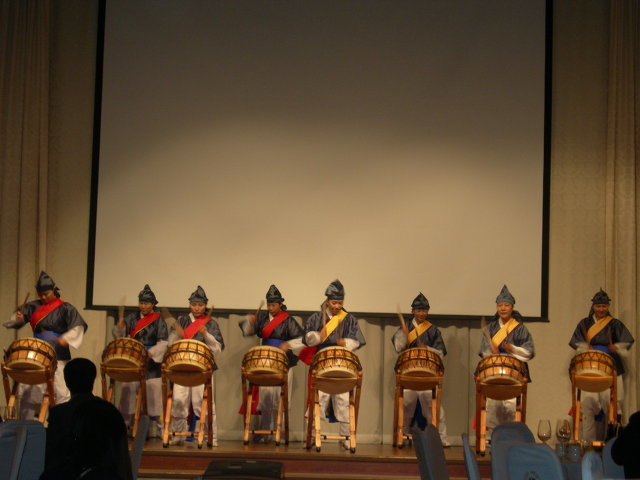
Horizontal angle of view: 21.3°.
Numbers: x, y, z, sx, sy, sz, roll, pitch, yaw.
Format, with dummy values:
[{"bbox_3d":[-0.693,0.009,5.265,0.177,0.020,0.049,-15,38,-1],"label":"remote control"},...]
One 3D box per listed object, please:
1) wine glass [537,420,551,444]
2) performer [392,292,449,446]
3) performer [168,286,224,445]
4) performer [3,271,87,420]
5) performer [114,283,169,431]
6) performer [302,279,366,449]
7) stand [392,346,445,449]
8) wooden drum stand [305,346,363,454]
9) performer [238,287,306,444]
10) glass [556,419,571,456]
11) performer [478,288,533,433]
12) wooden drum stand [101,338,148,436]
[{"bbox_3d":[1.236,1.102,9.391,0.076,0.215,0.076,2,-5,0],"label":"wine glass"},{"bbox_3d":[1.099,1.406,18.500,0.600,1.670,0.500,2,-5,1],"label":"performer"},{"bbox_3d":[-1.256,1.284,17.300,0.540,1.630,0.500,1,-5,5],"label":"performer"},{"bbox_3d":[-2.770,1.164,17.100,0.750,1.710,0.520,1,-5,12],"label":"performer"},{"bbox_3d":[-1.942,1.320,18.400,0.550,1.670,0.500,1,-5,11],"label":"performer"},{"bbox_3d":[0.146,1.252,17.100,0.640,1.710,0.500,2,-5,0],"label":"performer"},{"bbox_3d":[1.064,1.687,18.205,0.530,1.093,0.560,1,-5,2],"label":"stand"},{"bbox_3d":[0.130,1.574,16.827,0.550,1.040,0.560,2,-5,-5],"label":"wooden drum stand"},{"bbox_3d":[-0.527,1.341,18.500,0.650,1.700,0.500,1,-5,10],"label":"performer"},{"bbox_3d":[1.317,1.068,9.200,0.078,0.206,0.078,2,-5,0],"label":"glass"},{"bbox_3d":[1.897,1.307,17.300,0.570,1.700,0.500,1,-5,5],"label":"performer"},{"bbox_3d":[-2.148,1.632,18.655,0.510,1.103,0.560,2,-5,0],"label":"wooden drum stand"}]

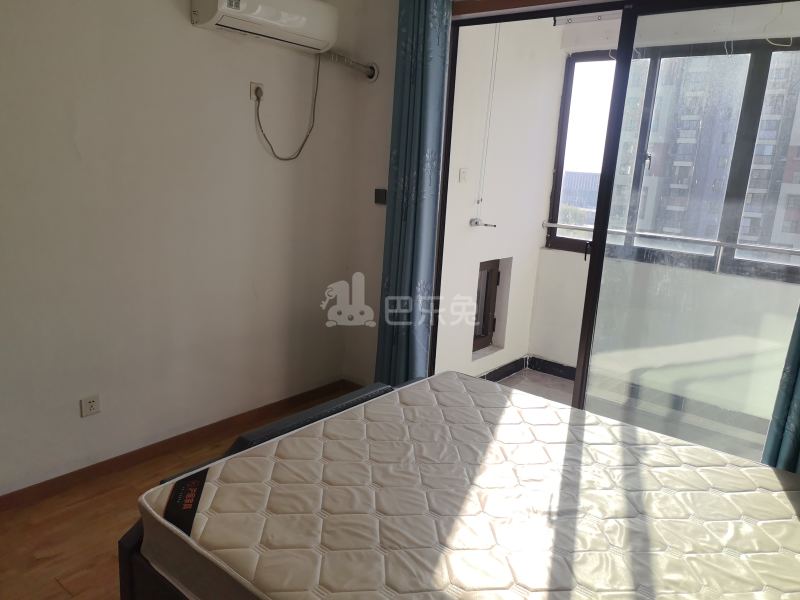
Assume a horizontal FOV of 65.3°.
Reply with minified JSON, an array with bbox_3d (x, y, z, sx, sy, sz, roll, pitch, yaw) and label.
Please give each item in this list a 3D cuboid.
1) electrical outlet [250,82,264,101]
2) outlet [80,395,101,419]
[{"bbox_3d":[-0.728,-1.060,3.172,0.012,0.086,0.086,12,15,37],"label":"electrical outlet"},{"bbox_3d":[-1.373,0.467,2.766,0.012,0.086,0.086,12,15,37],"label":"outlet"}]

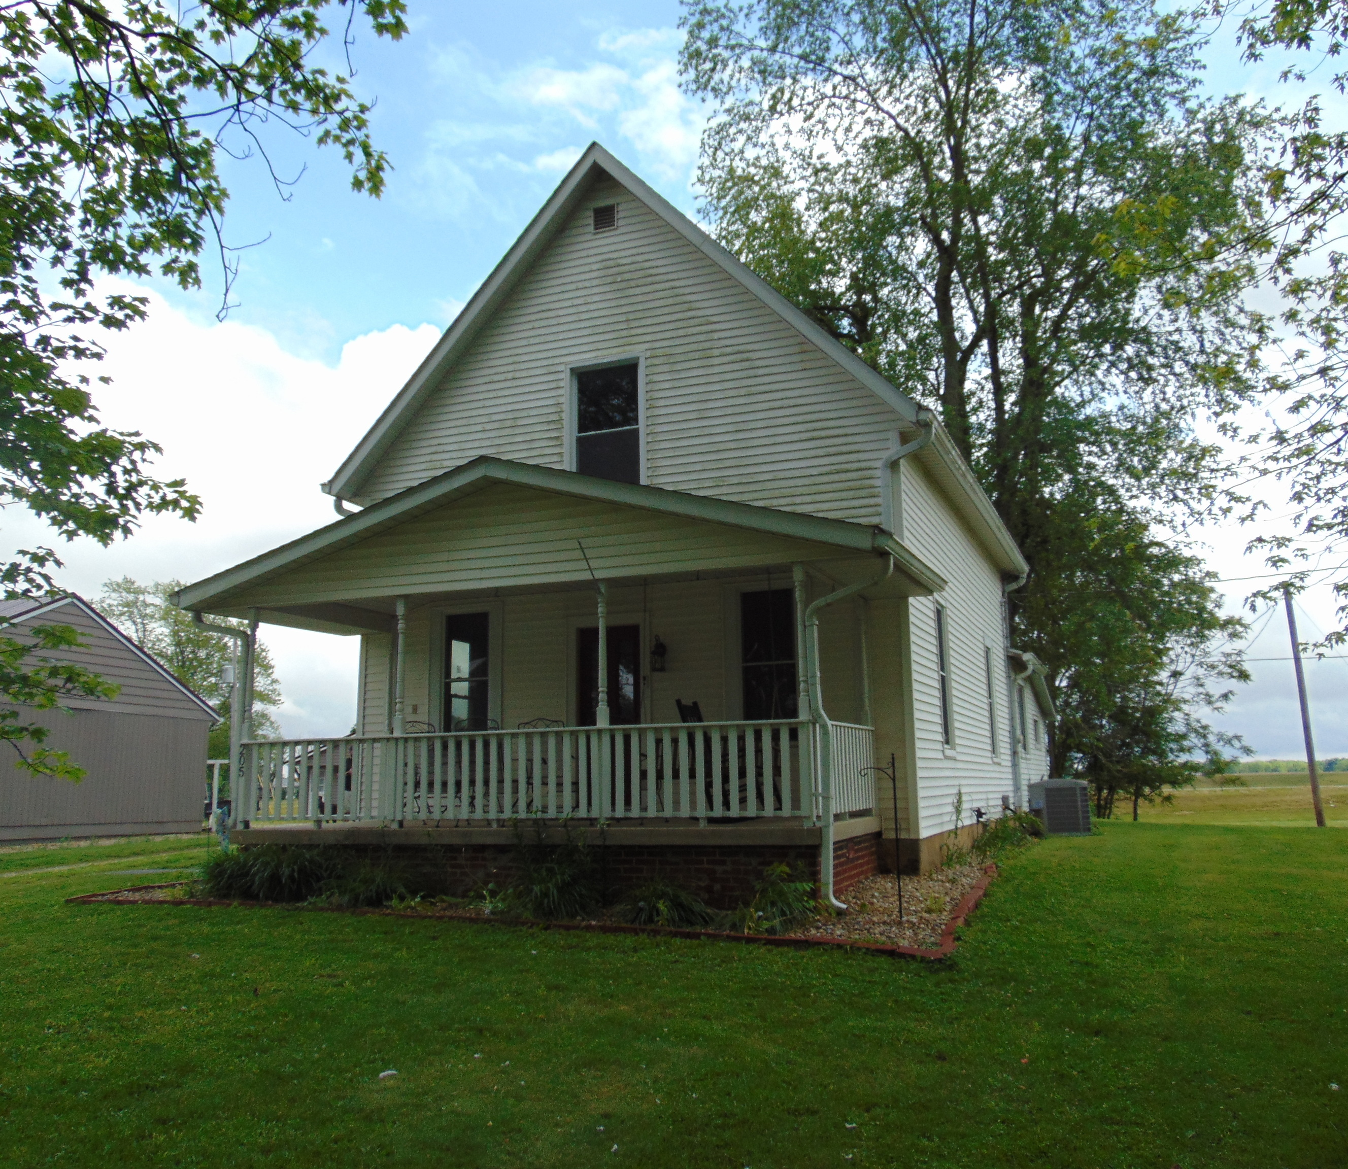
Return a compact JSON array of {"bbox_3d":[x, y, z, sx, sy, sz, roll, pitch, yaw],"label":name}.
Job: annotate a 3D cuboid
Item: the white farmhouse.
[{"bbox_3d":[1.305,-0.177,18.409,8.075,8.676,15.933,-5,-11,23],"label":"white farmhouse"}]

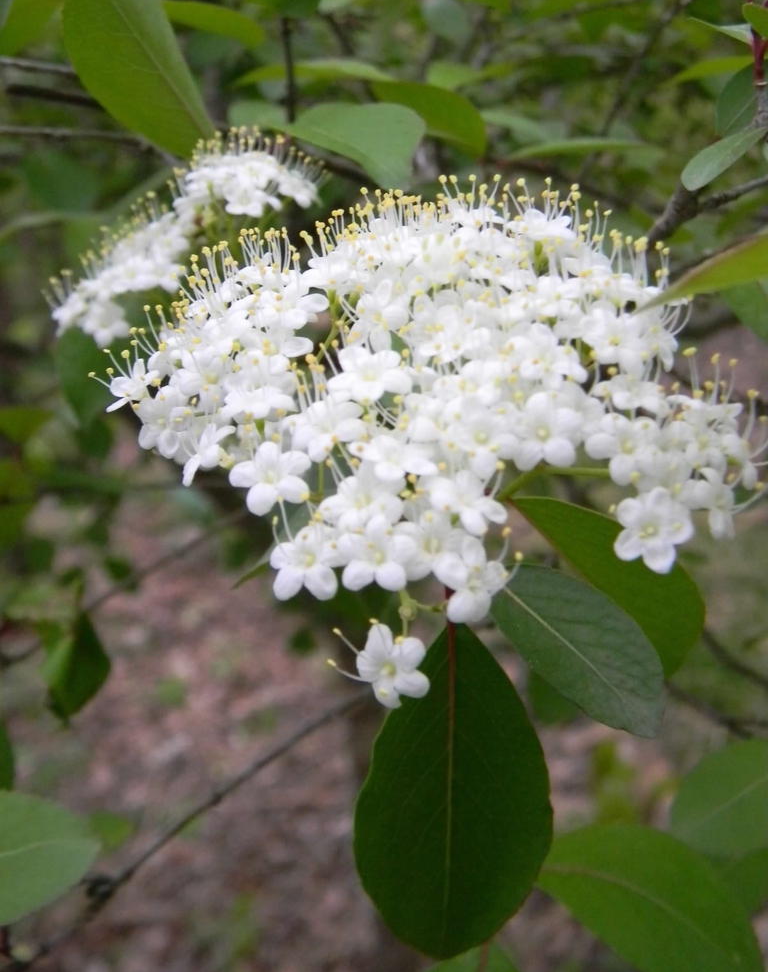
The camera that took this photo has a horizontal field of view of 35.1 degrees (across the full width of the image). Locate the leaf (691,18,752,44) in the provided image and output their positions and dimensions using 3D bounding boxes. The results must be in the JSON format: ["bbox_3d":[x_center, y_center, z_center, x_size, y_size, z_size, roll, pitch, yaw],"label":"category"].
[{"bbox_3d":[0.081,-0.109,0.290,0.017,0.007,0.010,0,20,0],"label":"leaf"}]

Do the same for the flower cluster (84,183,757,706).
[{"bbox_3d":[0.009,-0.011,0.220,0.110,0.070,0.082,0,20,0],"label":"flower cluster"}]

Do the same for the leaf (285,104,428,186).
[{"bbox_3d":[-0.007,-0.084,0.300,0.036,0.017,0.026,0,20,0],"label":"leaf"}]

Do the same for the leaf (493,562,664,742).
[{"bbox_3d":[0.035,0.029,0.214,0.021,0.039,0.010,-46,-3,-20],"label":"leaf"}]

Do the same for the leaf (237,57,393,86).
[{"bbox_3d":[-0.022,-0.130,0.380,0.049,0.009,0.022,0,20,0],"label":"leaf"}]

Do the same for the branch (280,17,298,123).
[{"bbox_3d":[-0.029,-0.127,0.370,0.004,0.034,0.004,0,20,0],"label":"branch"}]

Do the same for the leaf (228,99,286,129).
[{"bbox_3d":[-0.039,-0.116,0.380,0.024,0.009,0.018,0,20,0],"label":"leaf"}]

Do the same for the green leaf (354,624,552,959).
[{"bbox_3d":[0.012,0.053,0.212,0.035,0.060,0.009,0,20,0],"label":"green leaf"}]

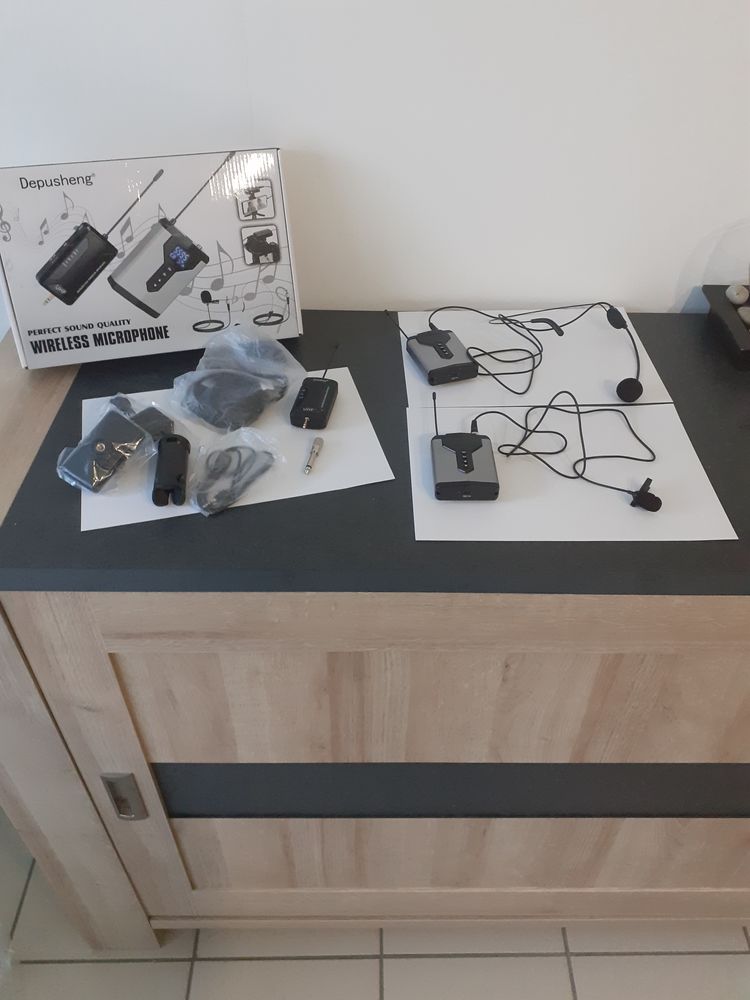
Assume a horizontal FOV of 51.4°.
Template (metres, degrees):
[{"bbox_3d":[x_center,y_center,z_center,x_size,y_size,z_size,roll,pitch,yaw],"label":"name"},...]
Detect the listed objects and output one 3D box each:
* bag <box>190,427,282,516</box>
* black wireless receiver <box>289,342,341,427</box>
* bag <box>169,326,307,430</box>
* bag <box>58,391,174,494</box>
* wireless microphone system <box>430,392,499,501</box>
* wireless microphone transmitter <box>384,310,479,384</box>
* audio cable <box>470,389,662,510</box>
[{"bbox_3d":[-0.144,-0.036,0.779,0.075,0.018,0.114,25,48,25],"label":"bag"},{"bbox_3d":[-0.061,-0.130,0.884,0.040,0.016,0.163,5,43,6],"label":"black wireless receiver"},{"bbox_3d":[-0.152,-0.135,0.868,0.142,0.045,0.145,-5,43,-6],"label":"bag"},{"bbox_3d":[-0.263,-0.063,0.804,0.084,0.024,0.130,15,44,16],"label":"bag"},{"bbox_3d":[0.088,-0.062,0.807,0.061,0.020,0.163,0,42,-1],"label":"wireless microphone system"},{"bbox_3d":[0.066,-0.197,0.956,0.061,0.019,0.160,-12,44,-14],"label":"wireless microphone transmitter"},{"bbox_3d":[0.194,-0.062,0.804,0.178,0.025,0.190,2,42,1],"label":"audio cable"}]

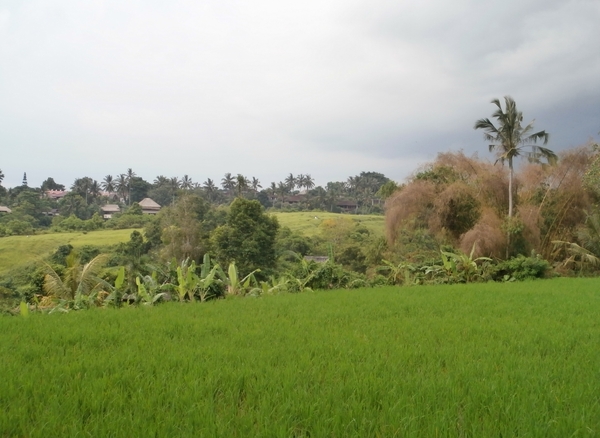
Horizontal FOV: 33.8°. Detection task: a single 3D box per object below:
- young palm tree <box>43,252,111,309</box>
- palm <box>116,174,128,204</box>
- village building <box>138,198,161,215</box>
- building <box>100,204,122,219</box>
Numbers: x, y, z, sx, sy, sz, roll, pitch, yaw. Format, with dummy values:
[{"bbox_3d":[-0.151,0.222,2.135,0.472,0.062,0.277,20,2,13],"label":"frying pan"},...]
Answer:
[{"bbox_3d":[-9.050,2.530,40.000,2.900,2.350,2.800,0,0,0],"label":"young palm tree"},{"bbox_3d":[-78.830,-12.690,440.000,6.000,14.250,6.000,0,0,0],"label":"palm"},{"bbox_3d":[-57.690,-4.330,380.000,8.600,7.120,8.000,0,0,-6],"label":"village building"},{"bbox_3d":[-72.880,-2.400,380.000,7.700,6.350,7.000,0,0,-6],"label":"building"}]

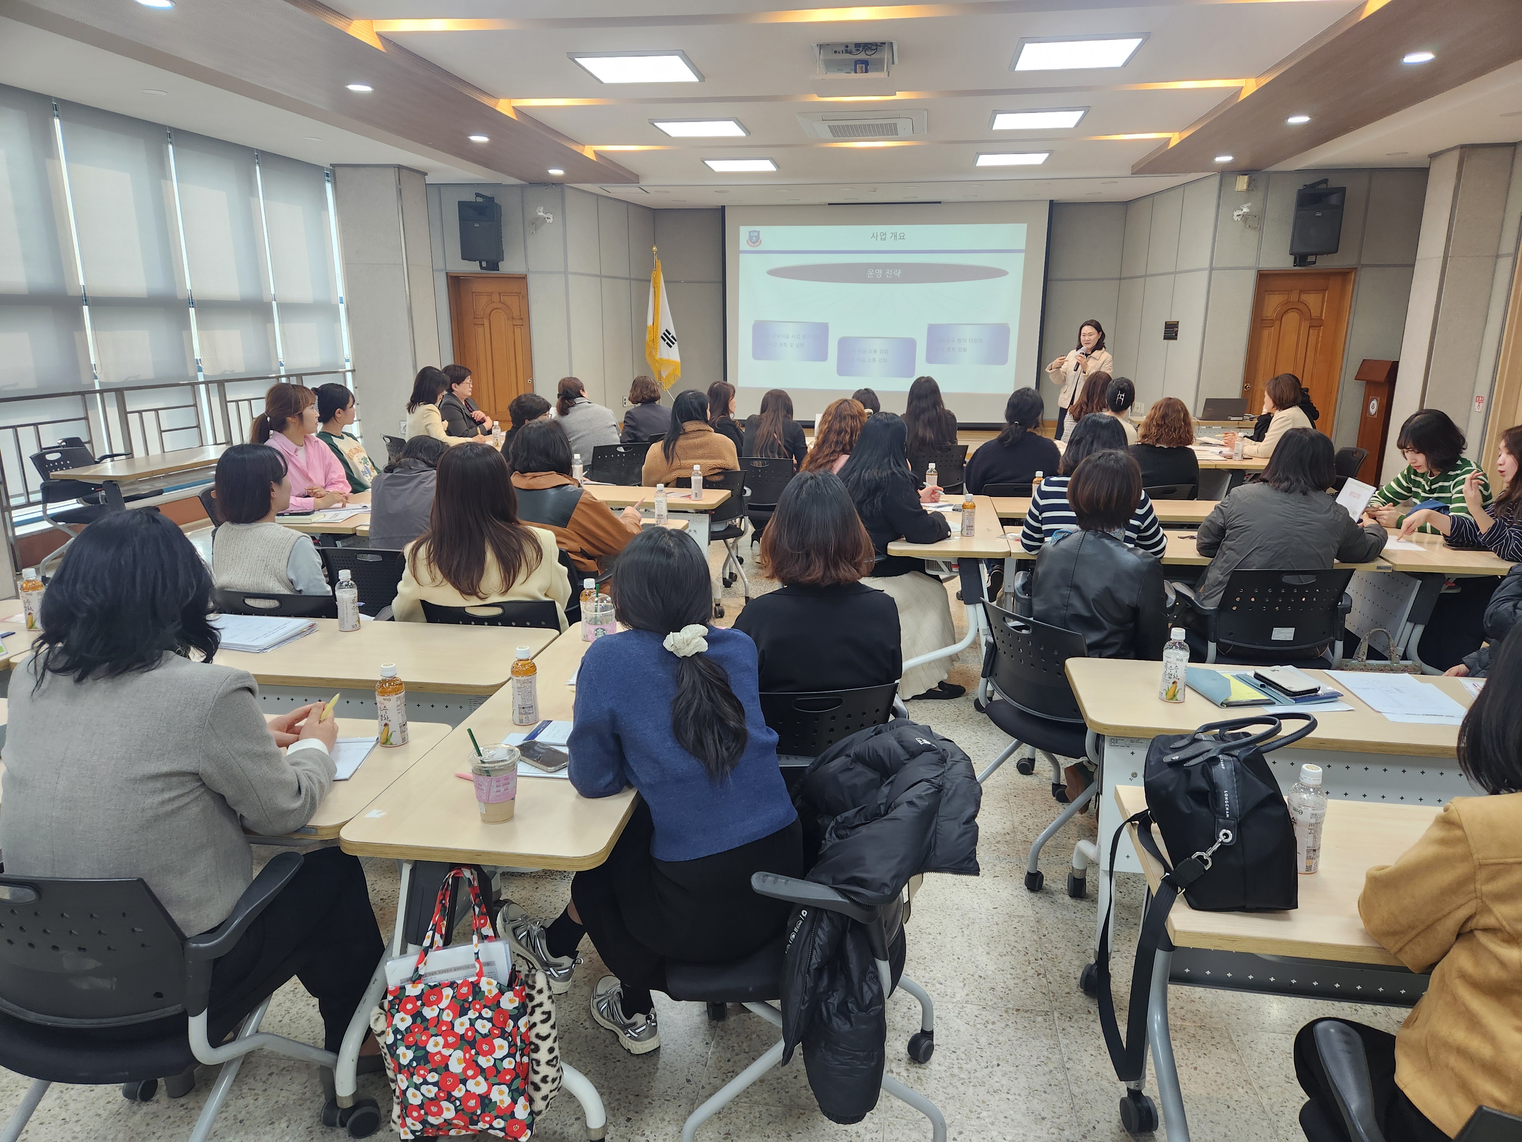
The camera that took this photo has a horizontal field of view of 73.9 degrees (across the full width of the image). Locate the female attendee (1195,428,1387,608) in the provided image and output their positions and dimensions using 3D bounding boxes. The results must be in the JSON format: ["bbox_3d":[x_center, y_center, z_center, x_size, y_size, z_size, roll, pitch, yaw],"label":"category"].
[{"bbox_3d":[1.975,0.098,3.880,0.640,1.220,0.720,2,15,6],"label":"female attendee"}]

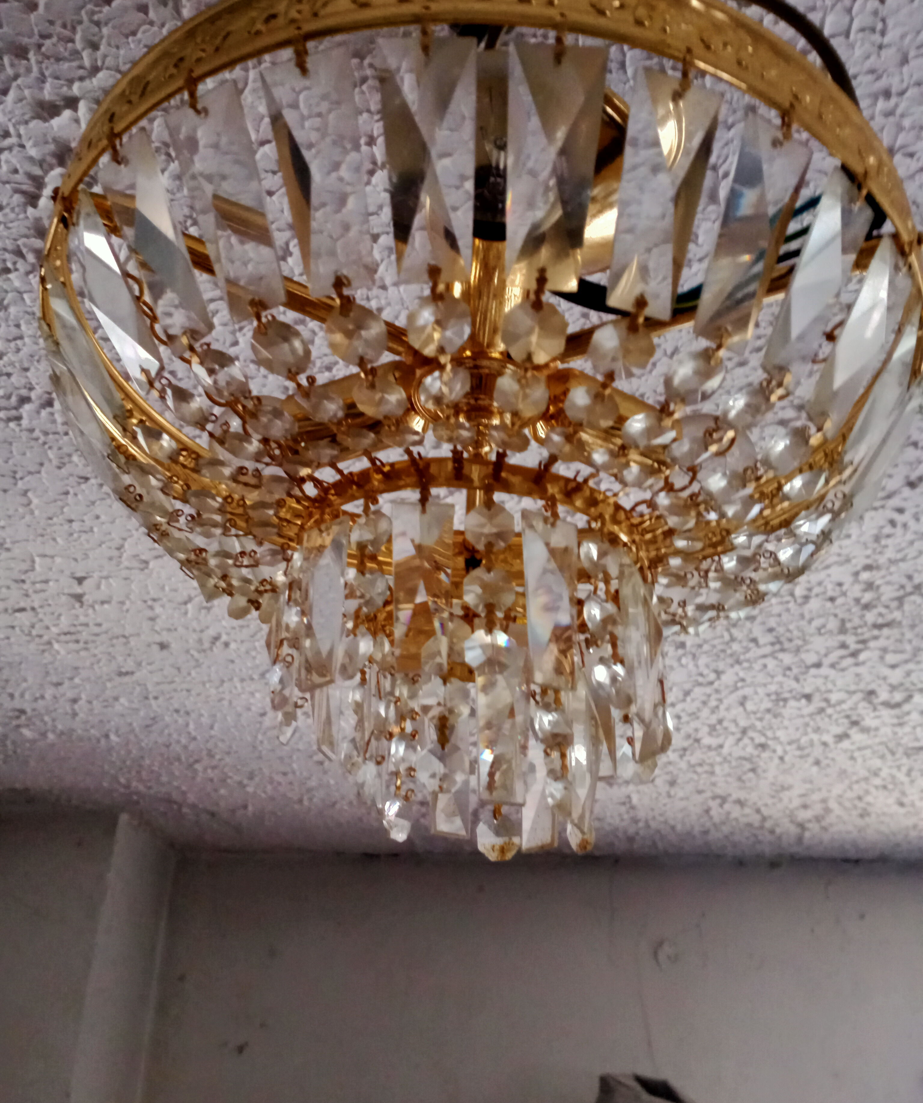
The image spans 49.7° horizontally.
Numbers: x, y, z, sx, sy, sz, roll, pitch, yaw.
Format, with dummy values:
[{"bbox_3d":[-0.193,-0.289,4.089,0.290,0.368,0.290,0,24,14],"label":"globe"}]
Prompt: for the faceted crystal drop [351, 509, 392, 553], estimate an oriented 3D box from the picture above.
[{"bbox_3d":[-0.026,-0.006,0.284,0.014,0.014,0.007,-10,-29,25],"label":"faceted crystal drop"}]

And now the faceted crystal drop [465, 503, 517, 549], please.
[{"bbox_3d":[0.008,-0.007,0.278,0.014,0.014,0.007,5,-26,-4],"label":"faceted crystal drop"}]

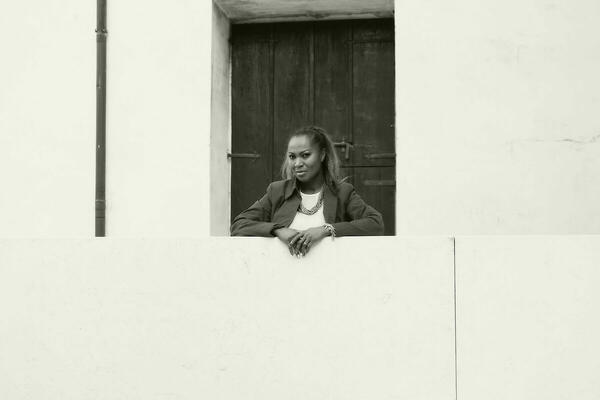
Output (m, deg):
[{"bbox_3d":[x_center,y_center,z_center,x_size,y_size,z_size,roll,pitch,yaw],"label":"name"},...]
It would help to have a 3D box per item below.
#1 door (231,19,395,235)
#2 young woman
[{"bbox_3d":[0.080,-0.074,4.439,1.040,2.130,0.070,0,-3,7],"label":"door"},{"bbox_3d":[0.040,0.450,3.230,0.690,1.550,0.520,0,-3,7],"label":"young woman"}]

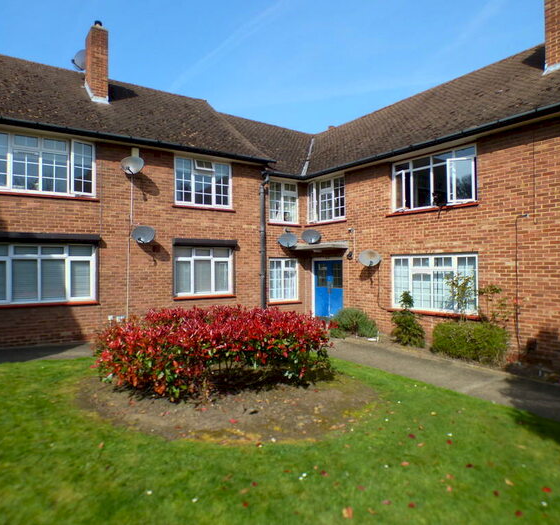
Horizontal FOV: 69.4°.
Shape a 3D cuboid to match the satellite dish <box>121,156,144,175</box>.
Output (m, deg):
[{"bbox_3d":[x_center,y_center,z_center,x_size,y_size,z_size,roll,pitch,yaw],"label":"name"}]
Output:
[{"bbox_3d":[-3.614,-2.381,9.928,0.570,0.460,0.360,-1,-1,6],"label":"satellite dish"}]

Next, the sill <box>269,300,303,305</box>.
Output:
[{"bbox_3d":[0.182,1.291,12.815,1.306,0.075,0.150,0,-1,-35],"label":"sill"}]

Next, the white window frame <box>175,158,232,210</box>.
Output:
[{"bbox_3d":[-2.113,-2.202,11.399,1.751,1.316,0.100,0,-1,-35],"label":"white window frame"}]

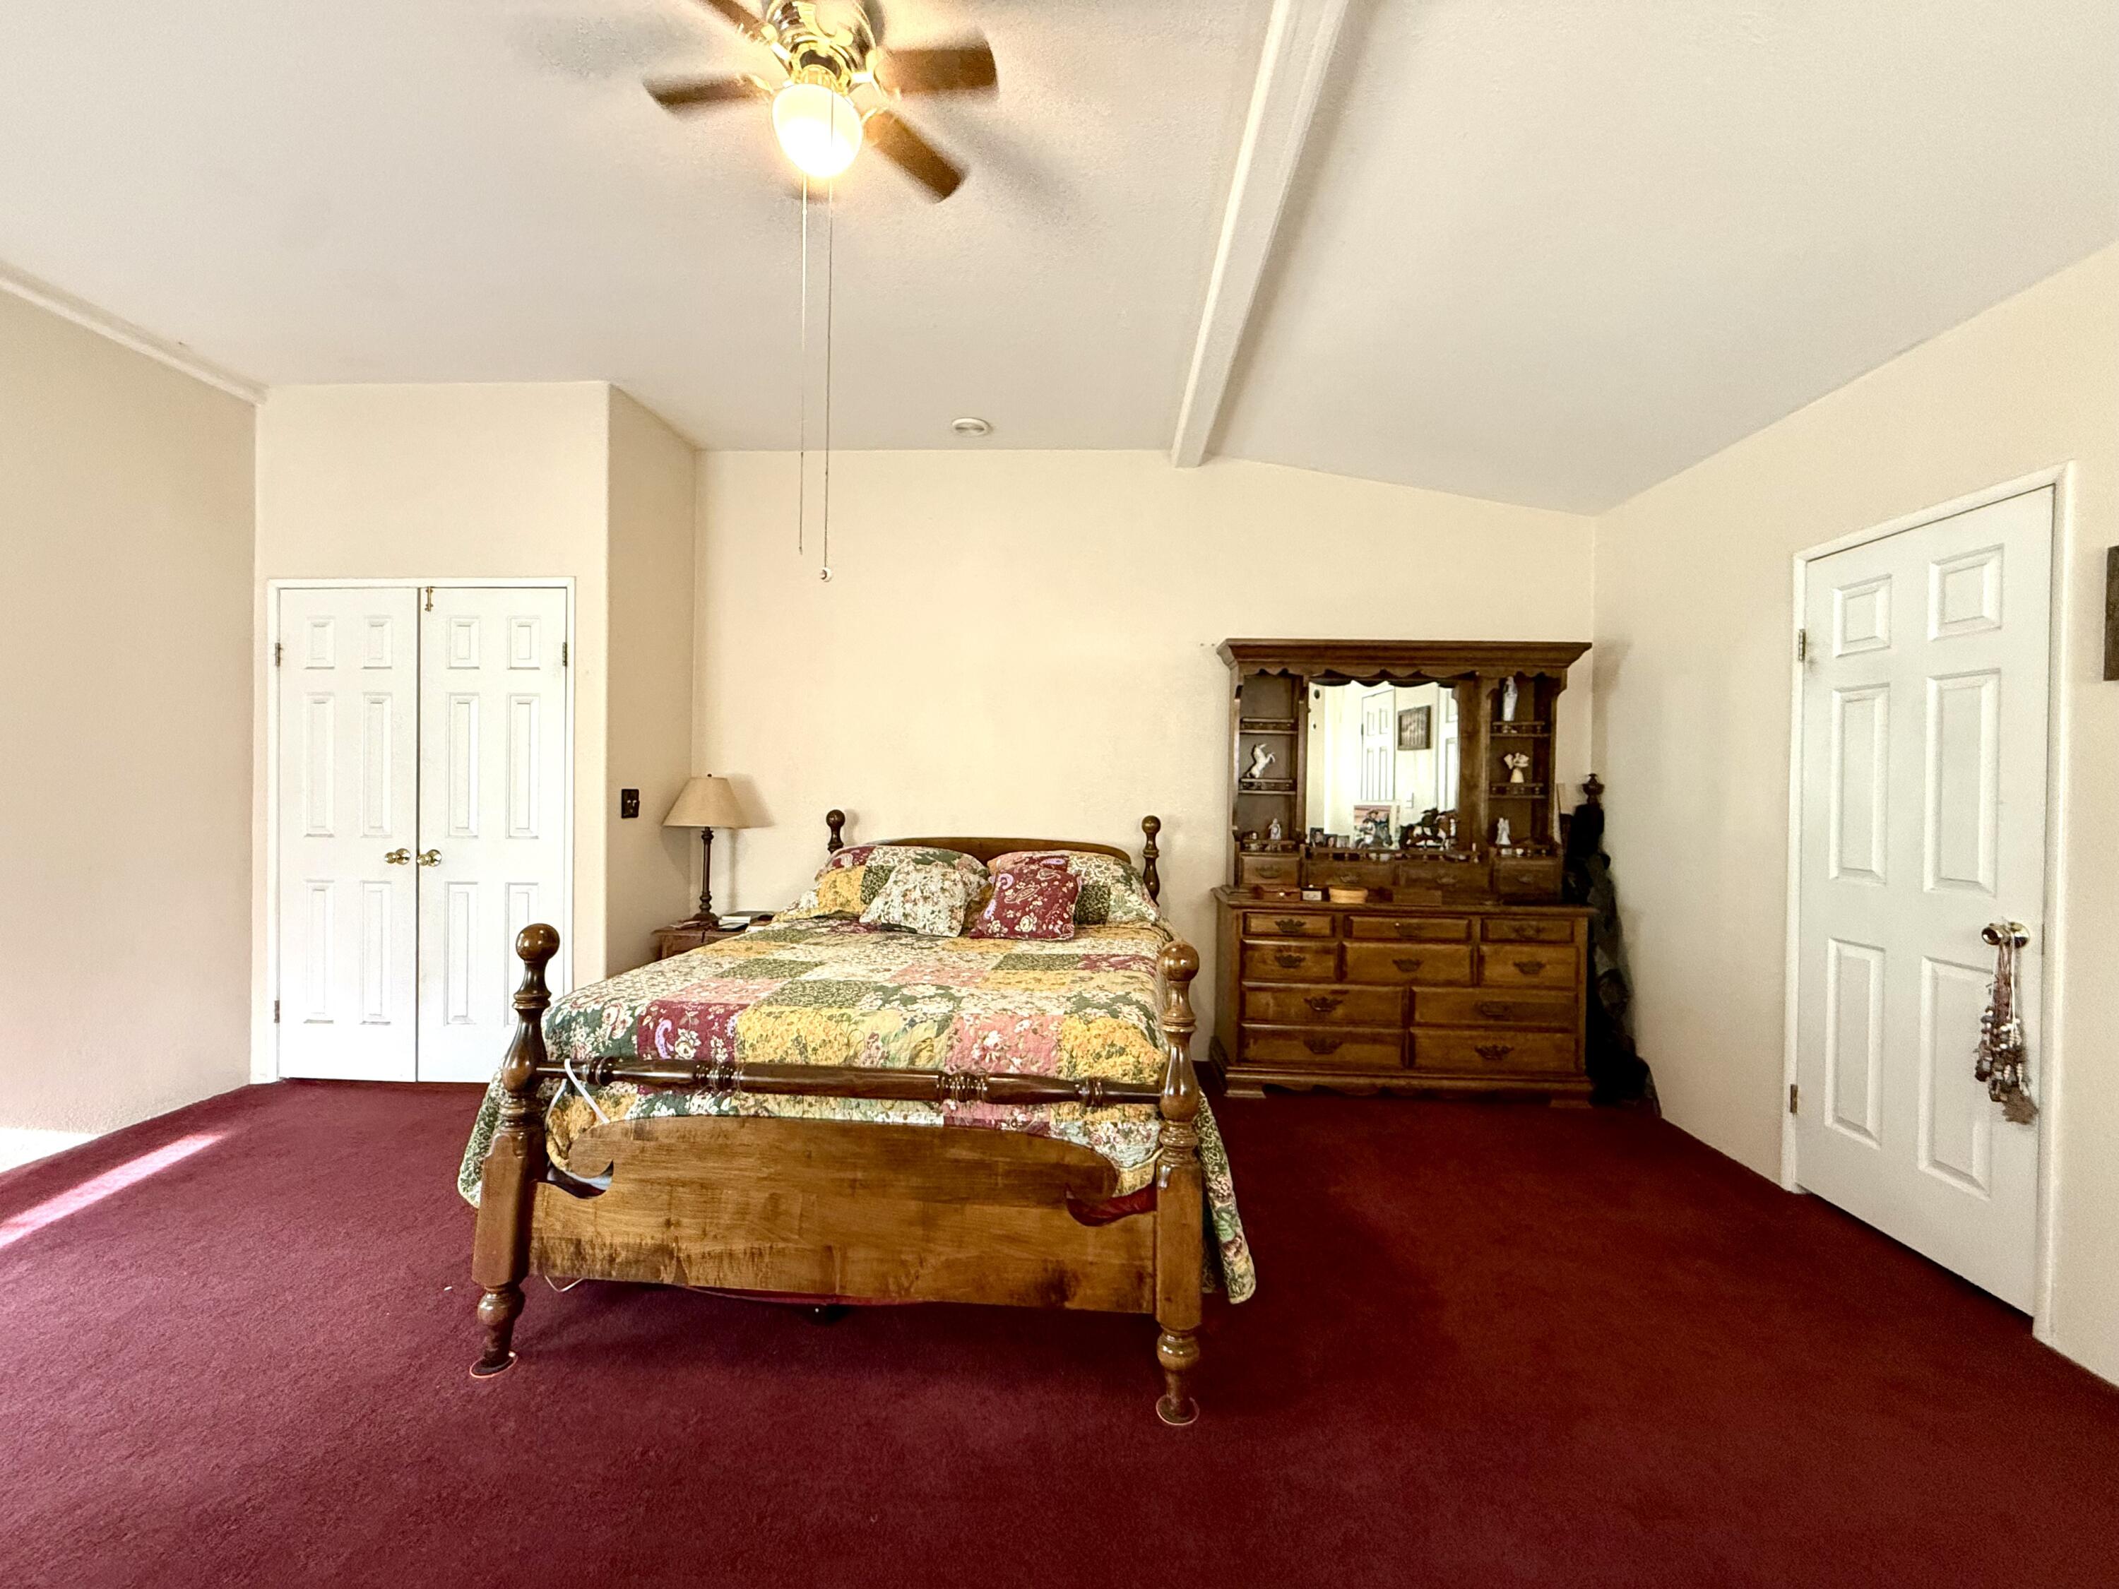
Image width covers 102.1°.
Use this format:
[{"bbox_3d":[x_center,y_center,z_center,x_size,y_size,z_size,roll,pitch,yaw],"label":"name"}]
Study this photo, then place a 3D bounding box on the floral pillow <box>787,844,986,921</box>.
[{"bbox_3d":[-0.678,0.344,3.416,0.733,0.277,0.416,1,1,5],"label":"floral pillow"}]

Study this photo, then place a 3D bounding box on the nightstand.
[{"bbox_3d":[-1.485,0.893,3.910,0.544,0.594,0.406,1,1,4],"label":"nightstand"}]

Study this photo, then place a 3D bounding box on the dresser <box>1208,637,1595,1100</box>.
[{"bbox_3d":[1.411,0.300,3.653,1.455,1.856,0.475,1,1,4],"label":"dresser"}]

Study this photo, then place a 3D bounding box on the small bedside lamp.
[{"bbox_3d":[-1.619,0.258,3.920,0.396,0.683,0.396,1,1,4],"label":"small bedside lamp"}]

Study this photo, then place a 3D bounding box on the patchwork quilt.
[{"bbox_3d":[-0.384,0.750,2.673,1.713,0.594,1.703,1,1,5],"label":"patchwork quilt"}]

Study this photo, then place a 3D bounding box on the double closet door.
[{"bbox_3d":[-2.614,0.163,3.524,1.233,2.005,0.059,1,1,3],"label":"double closet door"}]

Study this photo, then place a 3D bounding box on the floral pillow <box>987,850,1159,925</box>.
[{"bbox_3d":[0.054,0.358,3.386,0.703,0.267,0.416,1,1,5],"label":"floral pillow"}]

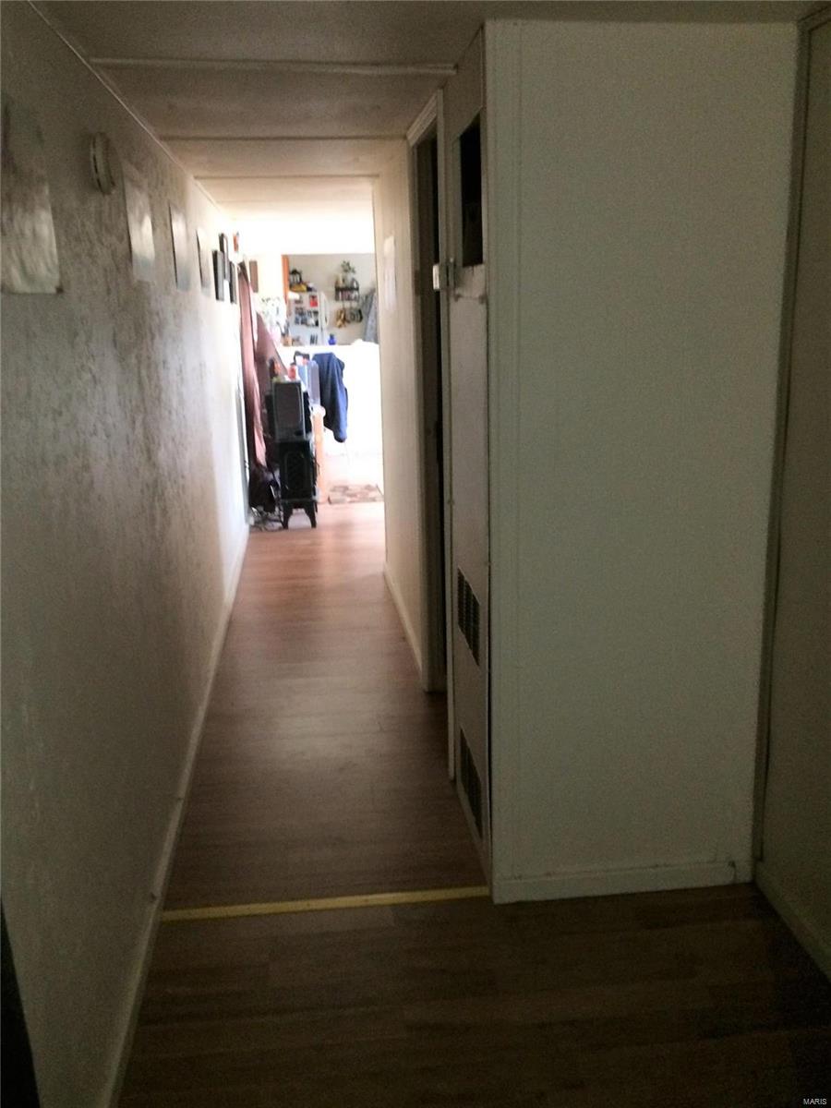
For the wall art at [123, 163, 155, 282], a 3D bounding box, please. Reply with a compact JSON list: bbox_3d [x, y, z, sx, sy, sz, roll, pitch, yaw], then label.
[{"bbox_3d":[-0.797,-0.948,2.693,0.015,0.304,0.376,-3,15,-6],"label":"wall art"}]

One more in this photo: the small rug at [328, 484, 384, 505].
[{"bbox_3d":[-0.512,-0.522,7.992,0.460,0.012,0.767,-3,15,-6],"label":"small rug"}]

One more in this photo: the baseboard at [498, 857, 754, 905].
[{"bbox_3d":[0.568,0.889,2.524,0.723,0.075,0.013,-3,15,-6],"label":"baseboard"}]

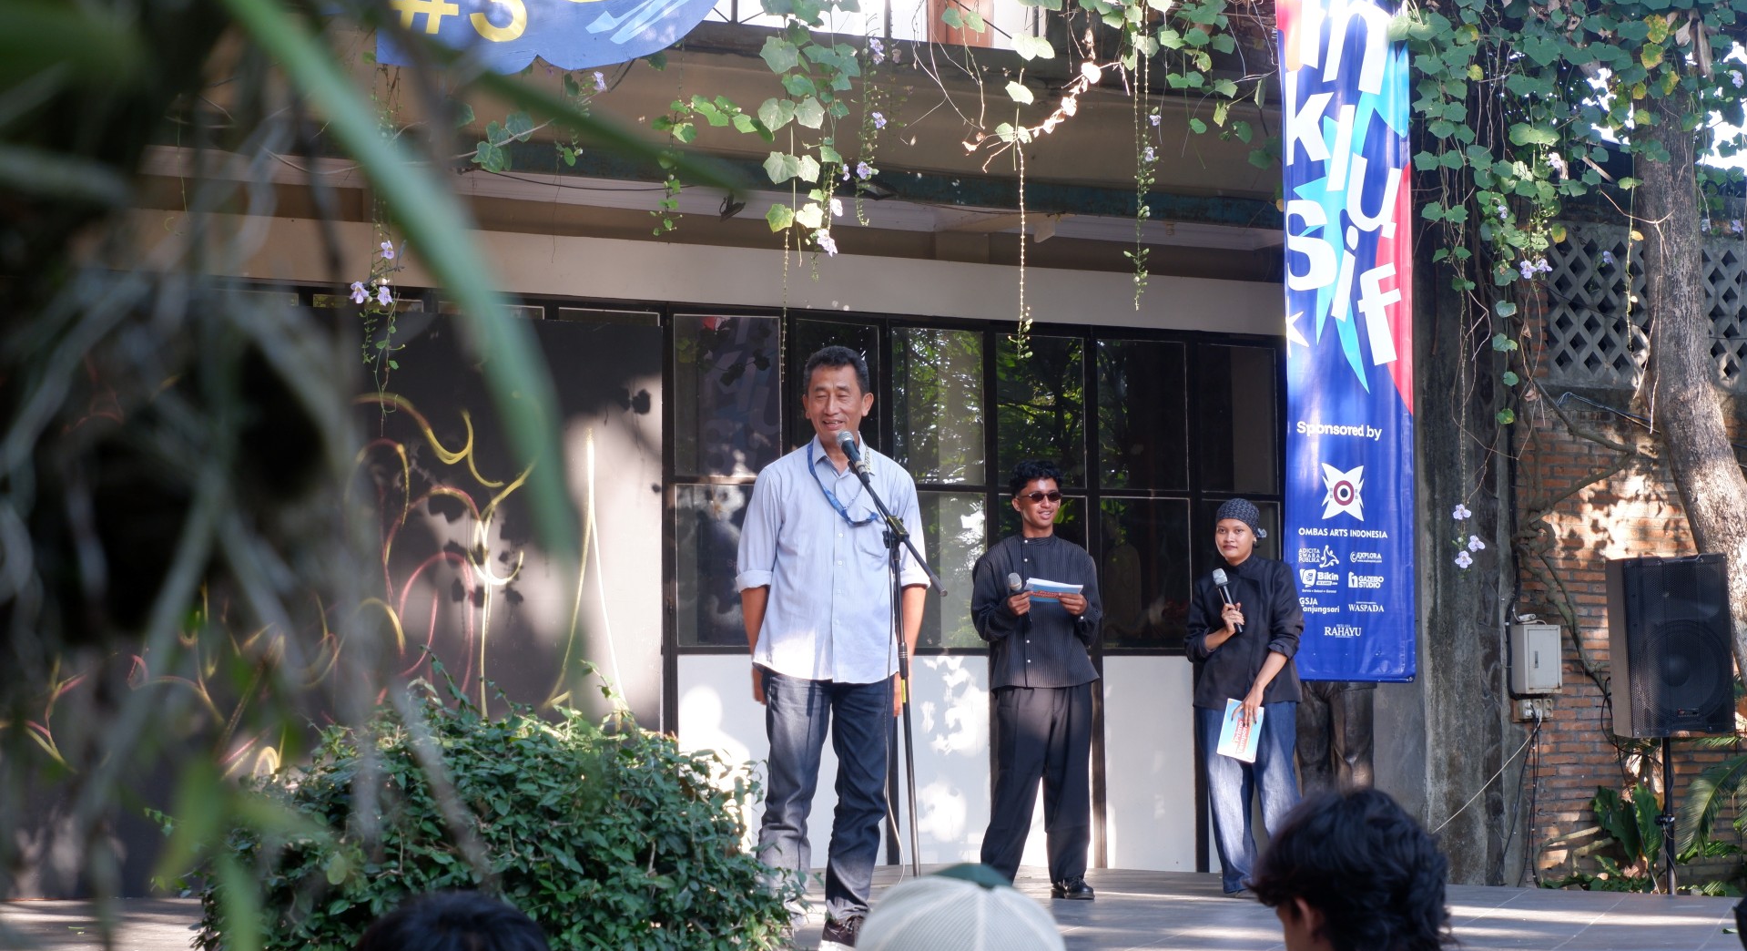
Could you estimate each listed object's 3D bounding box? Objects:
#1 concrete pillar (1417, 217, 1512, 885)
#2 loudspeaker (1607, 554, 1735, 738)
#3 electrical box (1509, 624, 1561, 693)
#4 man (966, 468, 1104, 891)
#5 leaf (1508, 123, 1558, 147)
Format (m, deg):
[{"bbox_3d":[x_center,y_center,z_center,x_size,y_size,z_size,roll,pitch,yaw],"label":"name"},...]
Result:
[{"bbox_3d":[2.889,0.350,15.400,0.380,3.350,0.320,2,-6,-31],"label":"concrete pillar"},{"bbox_3d":[3.186,0.680,12.600,0.420,0.700,0.360,-1,-5,-7],"label":"loudspeaker"},{"bbox_3d":[3.404,0.948,16.200,0.260,0.355,0.115,2,-6,-31],"label":"electrical box"},{"bbox_3d":[0.631,0.799,12.300,0.510,1.710,0.380,0,-5,-10],"label":"man"},{"bbox_3d":[2.595,-1.338,12.400,0.199,0.091,0.110,-1,-5,6],"label":"leaf"}]

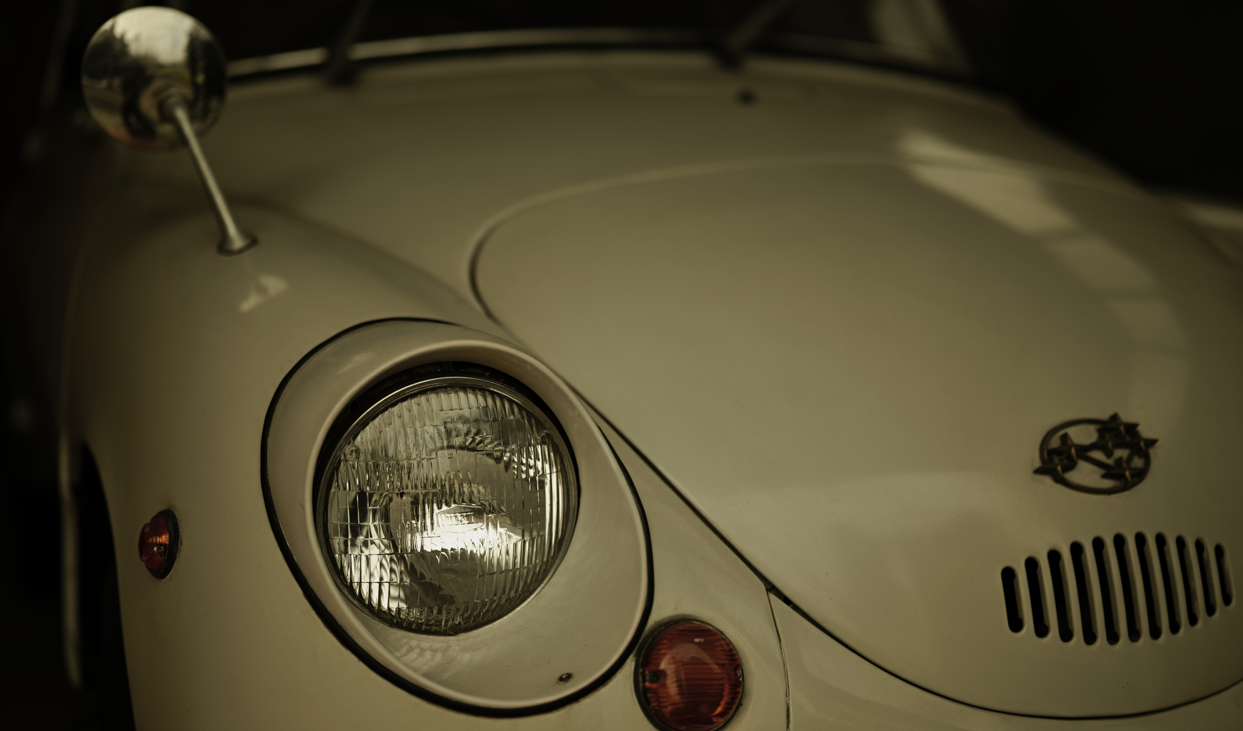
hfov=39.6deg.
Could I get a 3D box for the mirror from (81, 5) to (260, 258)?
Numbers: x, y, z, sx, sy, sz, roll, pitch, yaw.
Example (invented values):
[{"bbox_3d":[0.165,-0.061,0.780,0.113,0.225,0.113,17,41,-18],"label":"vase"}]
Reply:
[{"bbox_3d":[-0.366,-0.191,1.388,0.126,0.201,0.107,-3,8,-18],"label":"mirror"}]

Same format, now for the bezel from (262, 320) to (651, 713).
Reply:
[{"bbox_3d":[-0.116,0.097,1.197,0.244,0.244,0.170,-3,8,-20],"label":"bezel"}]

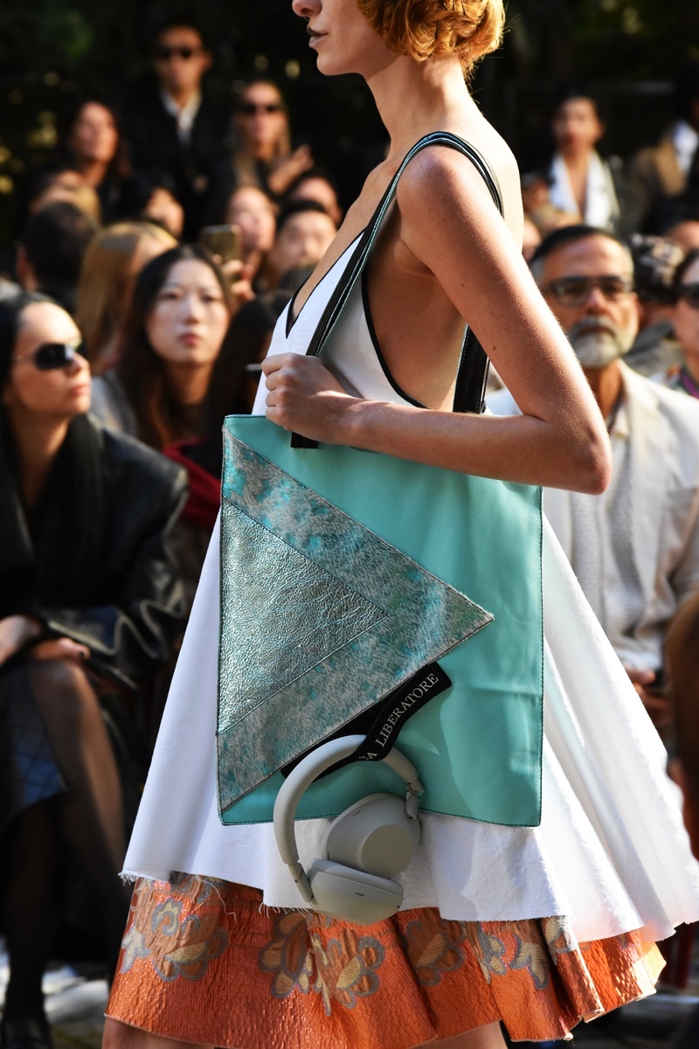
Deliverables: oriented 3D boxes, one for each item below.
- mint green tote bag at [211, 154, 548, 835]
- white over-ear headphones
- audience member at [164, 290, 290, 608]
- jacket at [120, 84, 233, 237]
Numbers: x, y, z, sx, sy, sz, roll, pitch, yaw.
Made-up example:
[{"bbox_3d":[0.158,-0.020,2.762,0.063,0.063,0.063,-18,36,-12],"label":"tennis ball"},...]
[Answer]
[{"bbox_3d":[0.033,-0.045,4.790,0.340,0.730,0.110,0,0,0],"label":"mint green tote bag"},{"bbox_3d":[-0.001,0.315,4.710,0.165,0.185,0.090,-31,0,0],"label":"white over-ear headphones"},{"bbox_3d":[-0.140,0.230,7.500,0.500,1.220,0.750,0,3,-9],"label":"audience member"},{"bbox_3d":[-0.560,-1.100,15.000,0.470,0.670,0.270,0,3,7],"label":"jacket"}]

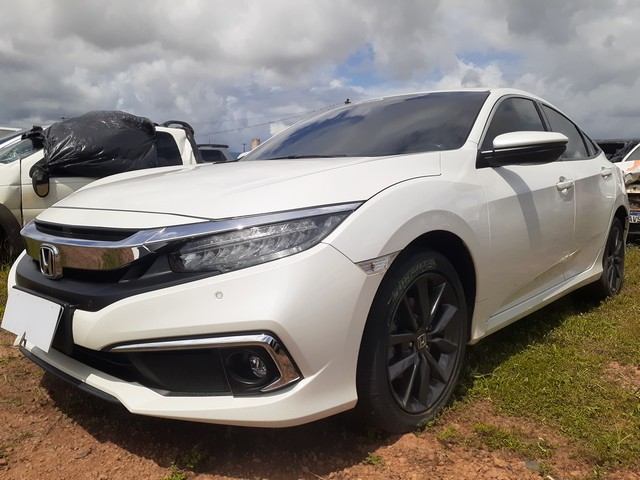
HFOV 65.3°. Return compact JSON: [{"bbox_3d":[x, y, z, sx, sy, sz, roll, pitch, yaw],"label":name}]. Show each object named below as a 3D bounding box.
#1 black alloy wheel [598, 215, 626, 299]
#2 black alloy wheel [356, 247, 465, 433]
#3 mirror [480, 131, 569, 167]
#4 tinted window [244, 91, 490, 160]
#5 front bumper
[{"bbox_3d":[2.078,0.148,3.699,0.220,0.645,0.645,4,7,41],"label":"black alloy wheel"},{"bbox_3d":[0.276,0.328,1.696,0.220,0.645,0.645,4,7,43],"label":"black alloy wheel"},{"bbox_3d":[0.833,-0.367,2.036,0.250,0.150,0.220,4,7,41],"label":"mirror"},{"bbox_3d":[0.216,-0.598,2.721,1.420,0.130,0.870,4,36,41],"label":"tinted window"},{"bbox_3d":[-0.690,0.212,1.763,1.770,0.470,0.590,4,7,41],"label":"front bumper"}]

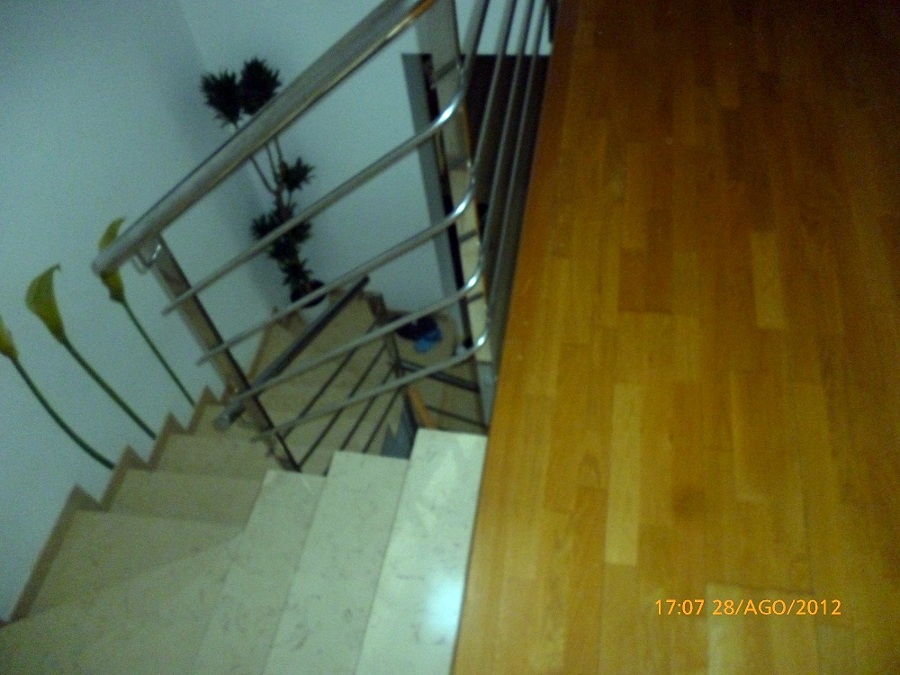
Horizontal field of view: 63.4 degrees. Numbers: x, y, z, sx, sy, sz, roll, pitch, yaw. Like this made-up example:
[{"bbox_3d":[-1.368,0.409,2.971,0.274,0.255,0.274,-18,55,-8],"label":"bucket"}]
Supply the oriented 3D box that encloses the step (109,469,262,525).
[{"bbox_3d":[-0.919,0.726,2.908,0.860,0.171,0.270,4,54,11],"label":"step"}]

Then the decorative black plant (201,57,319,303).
[{"bbox_3d":[-0.828,-0.655,3.783,0.423,1.692,0.378,4,54,11],"label":"decorative black plant"}]

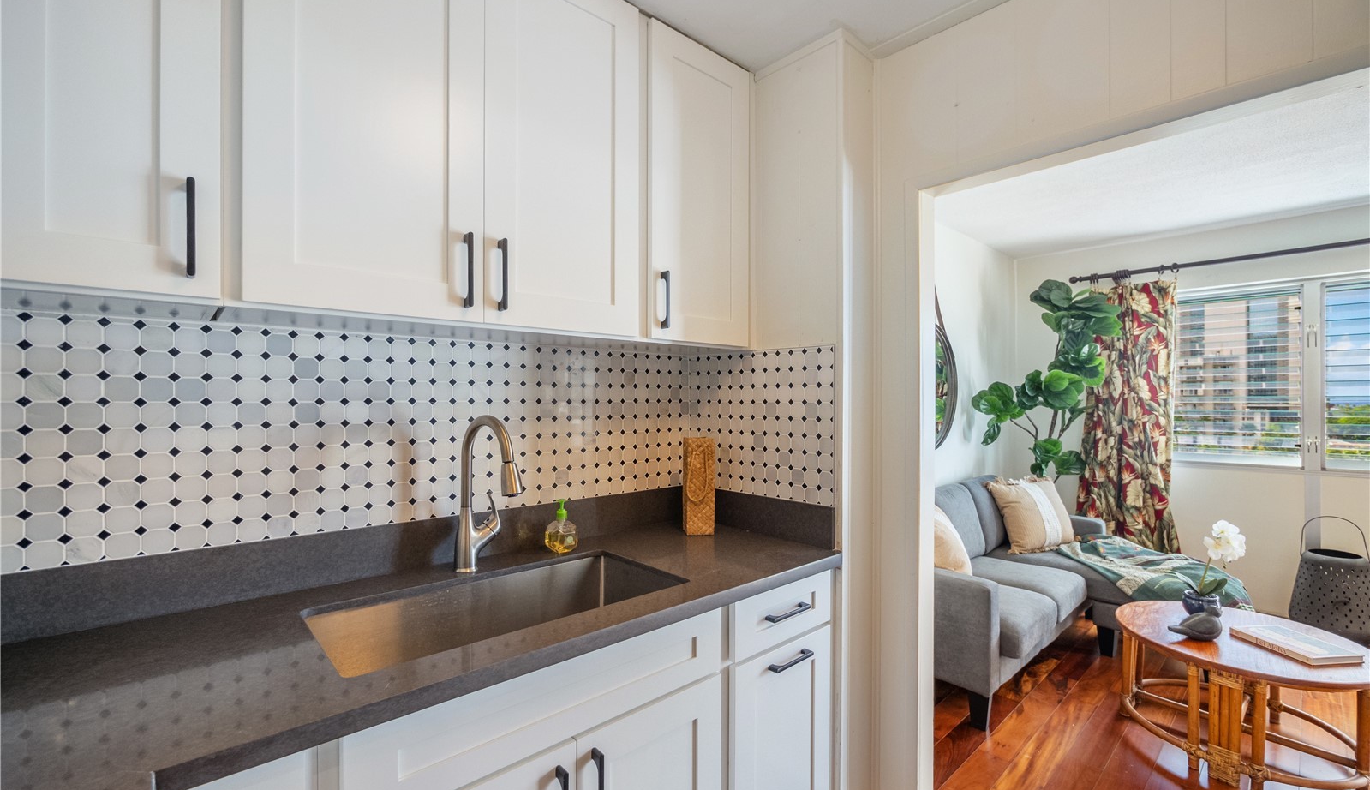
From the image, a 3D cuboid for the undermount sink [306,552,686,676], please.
[{"bbox_3d":[-0.394,0.581,1.248,0.742,0.233,0.396,0,-1,-41],"label":"undermount sink"}]

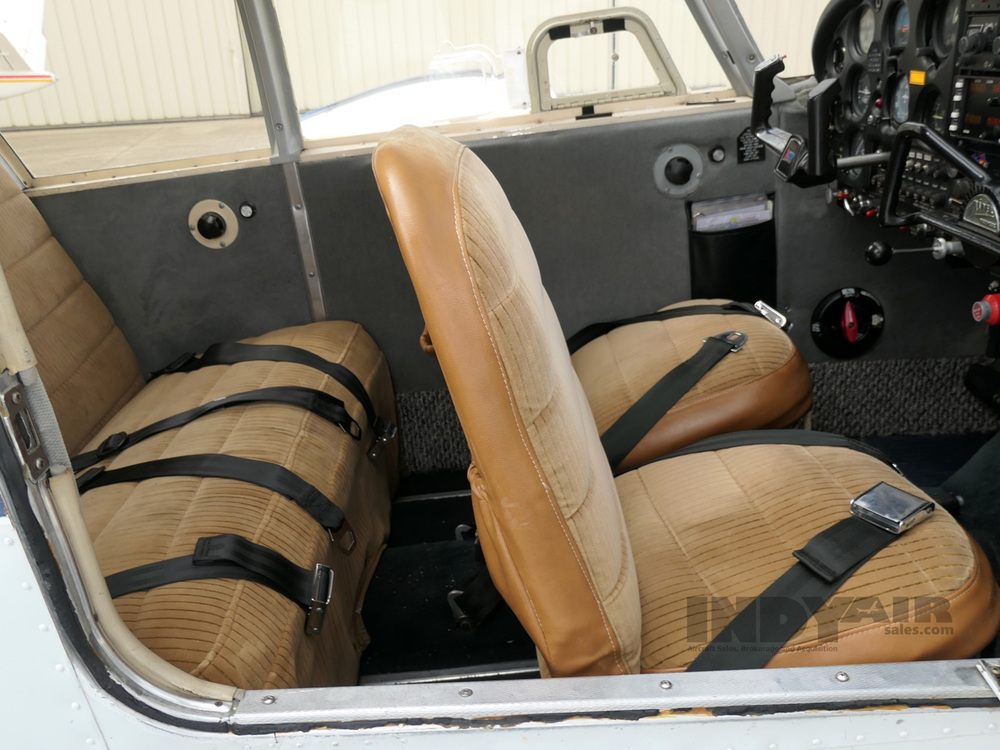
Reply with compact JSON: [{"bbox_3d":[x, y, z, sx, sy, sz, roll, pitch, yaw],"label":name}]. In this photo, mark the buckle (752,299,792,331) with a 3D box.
[{"bbox_3d":[0.509,-0.111,1.397,0.063,0.018,0.057,45,20,27],"label":"buckle"}]

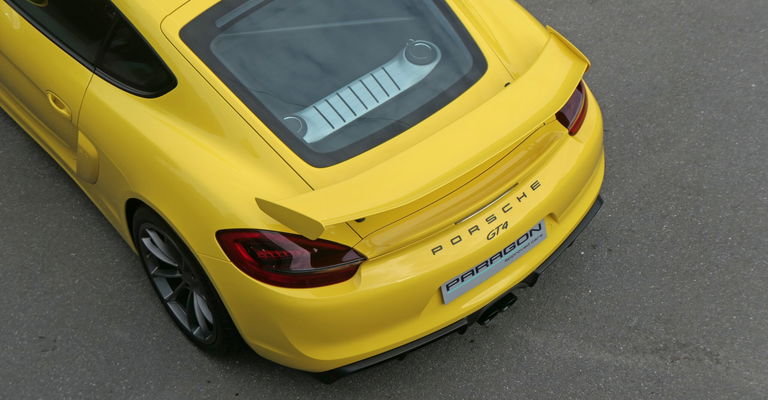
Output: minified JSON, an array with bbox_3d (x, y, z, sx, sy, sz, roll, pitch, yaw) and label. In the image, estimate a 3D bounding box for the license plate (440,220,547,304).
[{"bbox_3d":[0.420,0.237,5.355,0.520,0.111,0.014,-32,48,-25],"label":"license plate"}]

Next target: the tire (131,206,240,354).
[{"bbox_3d":[-0.722,0.270,5.686,0.290,0.680,0.680,-32,51,-25],"label":"tire"}]

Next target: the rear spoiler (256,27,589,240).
[{"bbox_3d":[0.227,-0.217,5.192,1.430,0.140,0.460,-32,51,-25],"label":"rear spoiler"}]

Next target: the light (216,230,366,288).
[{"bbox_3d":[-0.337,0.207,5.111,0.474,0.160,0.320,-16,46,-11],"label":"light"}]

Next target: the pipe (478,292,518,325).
[{"bbox_3d":[0.432,0.402,5.548,0.200,0.080,0.120,-32,51,-25],"label":"pipe"}]

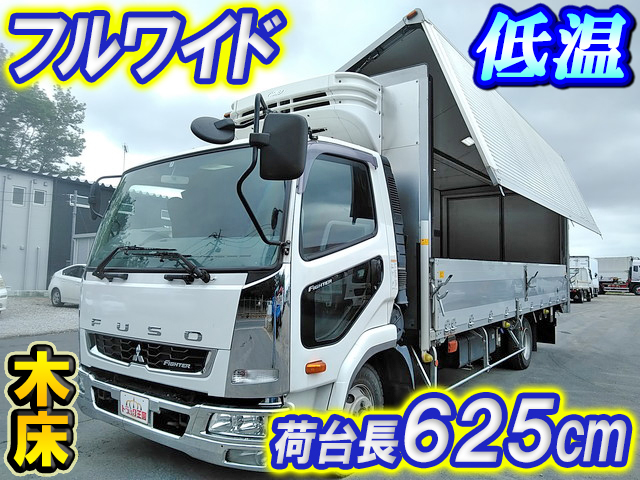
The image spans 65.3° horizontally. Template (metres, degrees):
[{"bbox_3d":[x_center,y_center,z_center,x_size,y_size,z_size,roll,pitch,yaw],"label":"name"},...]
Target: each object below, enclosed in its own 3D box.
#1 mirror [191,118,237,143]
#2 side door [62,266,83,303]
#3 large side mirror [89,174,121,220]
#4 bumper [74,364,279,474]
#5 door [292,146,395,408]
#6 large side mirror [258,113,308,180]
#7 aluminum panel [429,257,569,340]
[{"bbox_3d":[-0.546,-0.562,2.560,0.220,0.070,0.210,2,41,-32],"label":"mirror"},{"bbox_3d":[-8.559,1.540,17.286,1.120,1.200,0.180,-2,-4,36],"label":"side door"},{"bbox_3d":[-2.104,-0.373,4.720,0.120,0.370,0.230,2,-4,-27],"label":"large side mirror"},{"bbox_3d":[-1.157,1.205,3.592,2.300,0.410,0.380,-2,-4,36],"label":"bumper"},{"bbox_3d":[0.166,0.182,3.692,0.150,1.620,1.300,-2,-4,36],"label":"door"},{"bbox_3d":[-0.210,-0.538,2.870,0.240,0.370,0.100,0,-3,5],"label":"large side mirror"},{"bbox_3d":[2.882,0.699,7.096,0.070,0.730,6.350,-2,-4,36],"label":"aluminum panel"}]

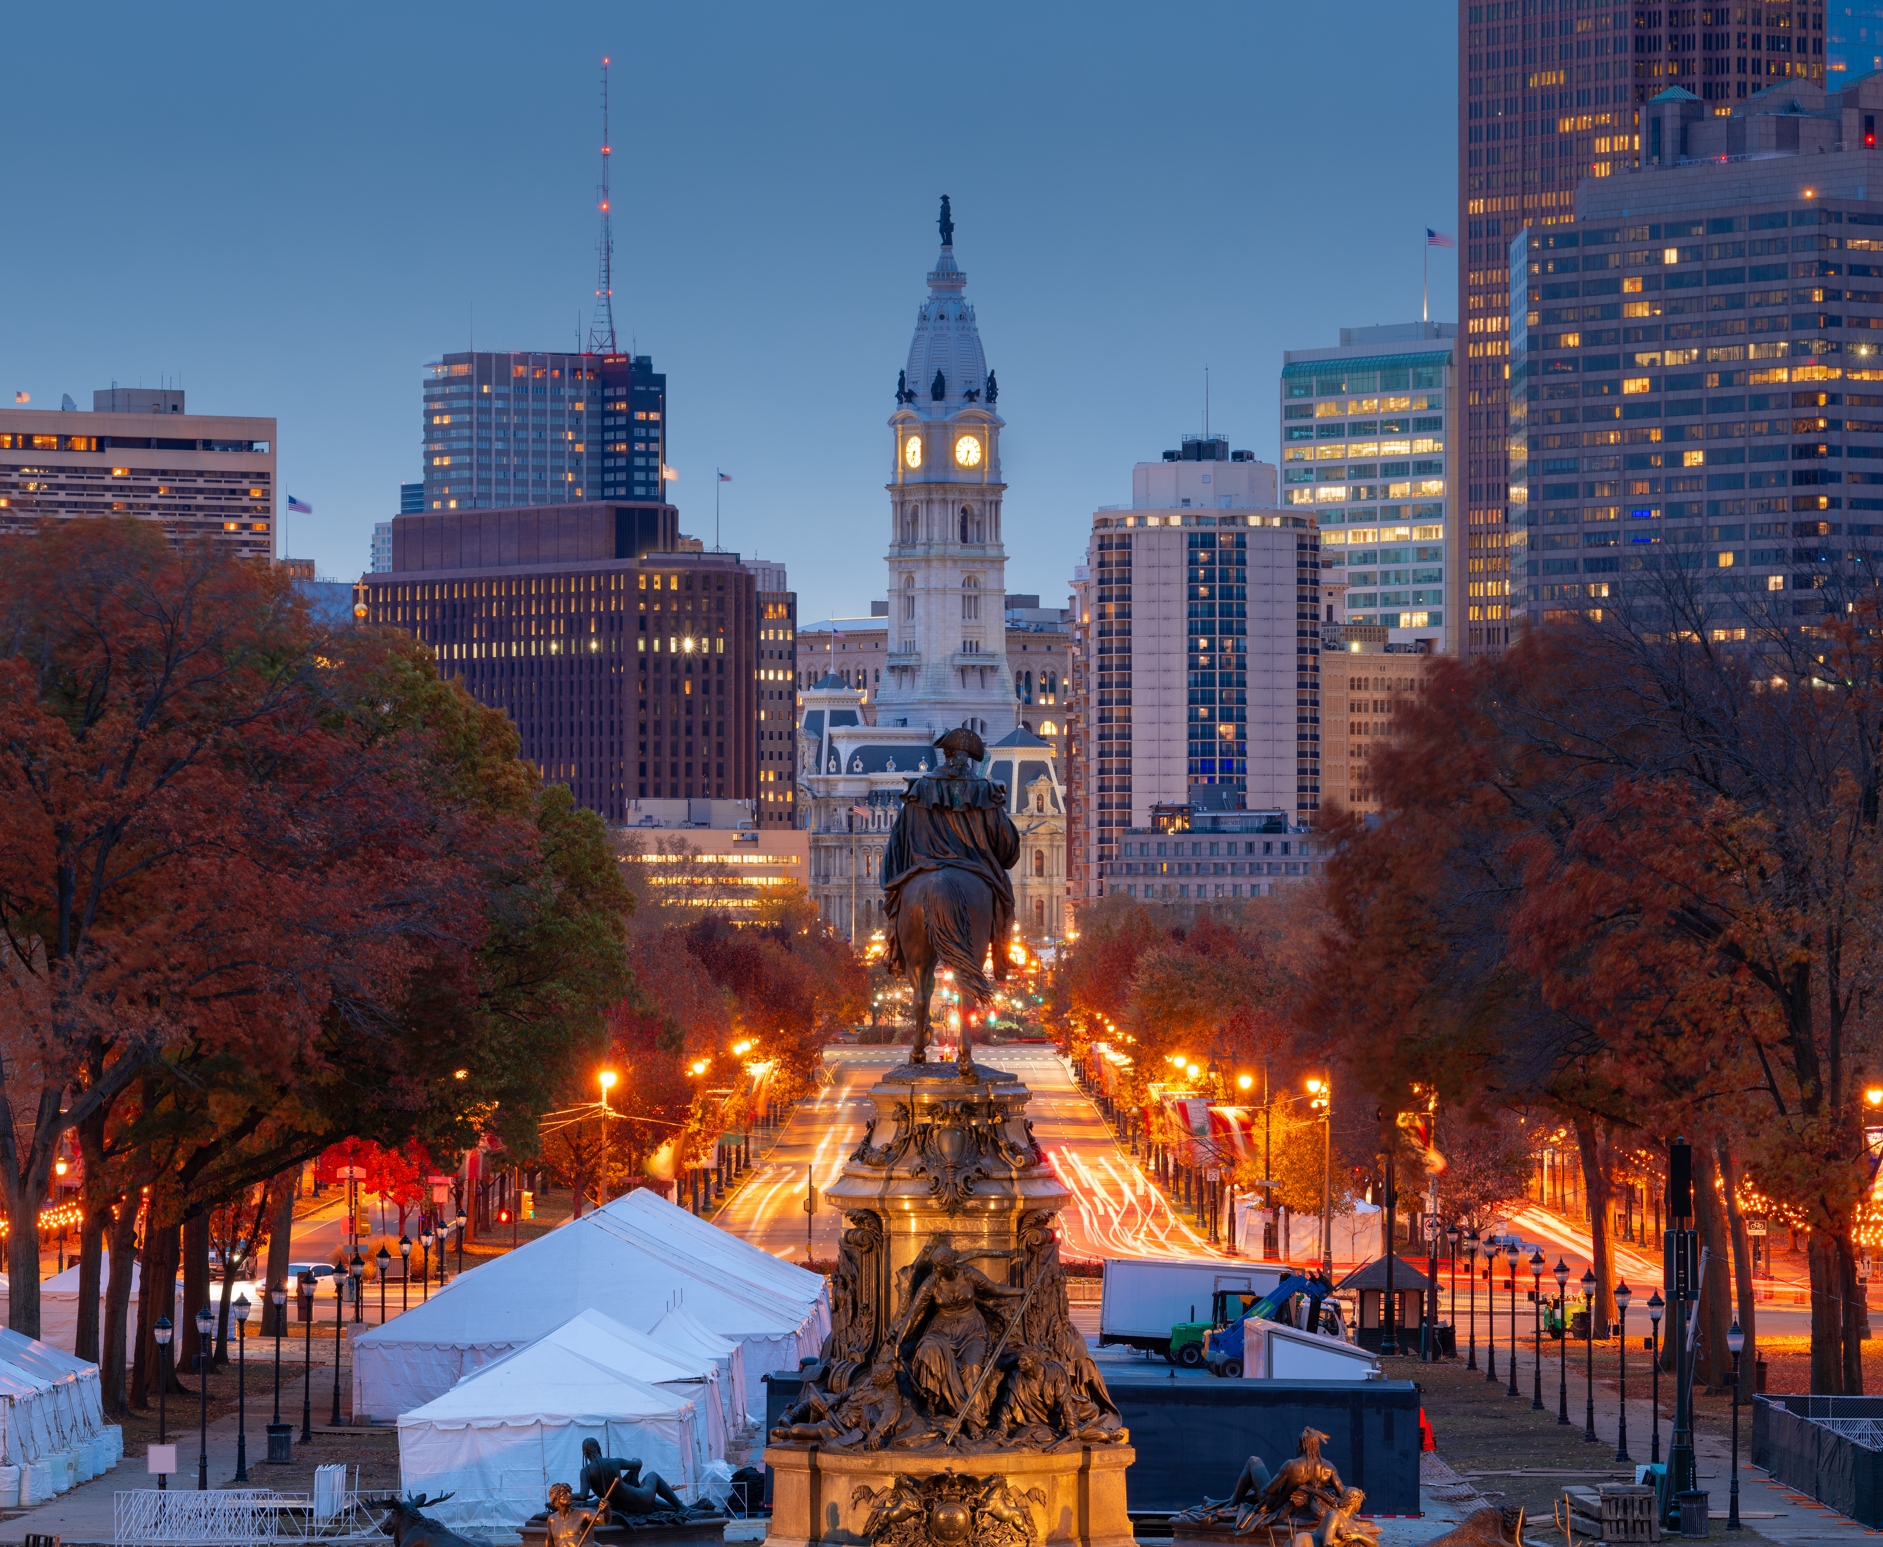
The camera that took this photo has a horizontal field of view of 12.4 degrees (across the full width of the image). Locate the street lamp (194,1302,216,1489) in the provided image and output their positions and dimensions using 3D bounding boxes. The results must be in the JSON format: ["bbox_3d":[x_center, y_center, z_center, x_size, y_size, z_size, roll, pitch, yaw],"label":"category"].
[{"bbox_3d":[-15.999,13.662,188.900,0.410,4.350,0.410,0,-1,0],"label":"street lamp"}]

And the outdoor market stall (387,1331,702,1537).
[{"bbox_3d":[-8.590,14.300,189.300,6.100,4.000,6.300,0,-1,0],"label":"outdoor market stall"}]

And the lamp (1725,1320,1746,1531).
[{"bbox_3d":[17.220,14.120,188.700,0.390,4.570,0.390,0,-1,0],"label":"lamp"}]

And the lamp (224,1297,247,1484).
[{"bbox_3d":[-16.963,14.910,211.200,0.400,4.570,0.400,0,-1,0],"label":"lamp"}]

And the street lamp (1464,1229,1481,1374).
[{"bbox_3d":[17.221,17.075,282.000,0.400,4.570,0.400,0,-1,0],"label":"street lamp"}]

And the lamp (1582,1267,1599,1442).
[{"bbox_3d":[16.302,14.606,218.500,0.410,4.350,0.410,0,-1,0],"label":"lamp"}]

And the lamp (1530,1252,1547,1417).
[{"bbox_3d":[17.113,15.965,249.500,0.400,4.570,0.400,0,-1,0],"label":"lamp"}]

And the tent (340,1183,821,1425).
[{"bbox_3d":[-10.100,15.900,265.000,12.500,5.600,48.000,0,-1,0],"label":"tent"}]

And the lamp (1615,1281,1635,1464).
[{"bbox_3d":[17.101,14.995,218.000,0.400,4.570,0.400,0,-1,0],"label":"lamp"}]

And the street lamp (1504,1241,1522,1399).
[{"bbox_3d":[16.302,15.569,248.000,0.410,4.350,0.410,0,-1,0],"label":"street lamp"}]

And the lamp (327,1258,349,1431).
[{"bbox_3d":[-16.003,15.131,231.000,0.410,4.350,0.410,0,-1,0],"label":"lamp"}]

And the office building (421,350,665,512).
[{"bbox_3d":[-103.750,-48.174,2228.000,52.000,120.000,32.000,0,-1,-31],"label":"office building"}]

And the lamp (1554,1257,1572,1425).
[{"bbox_3d":[17.004,15.527,238.000,0.400,4.570,0.400,0,-1,0],"label":"lamp"}]

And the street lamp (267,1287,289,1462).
[{"bbox_3d":[-15.985,14.420,209.800,0.410,4.350,0.410,0,-1,0],"label":"street lamp"}]

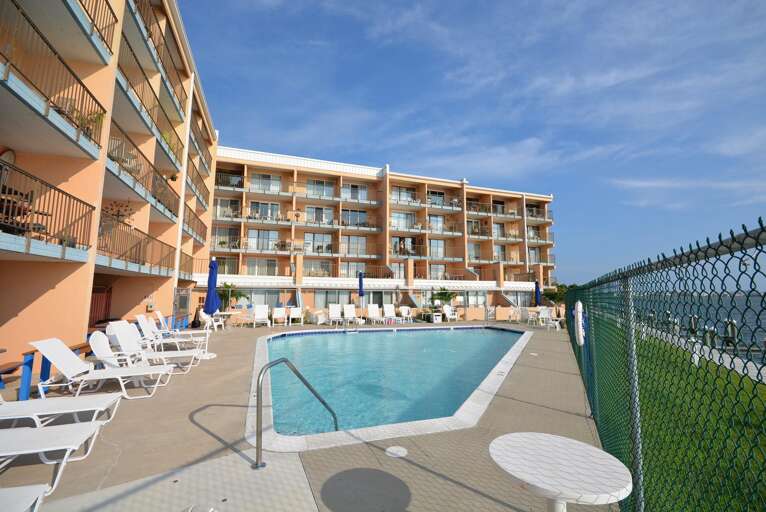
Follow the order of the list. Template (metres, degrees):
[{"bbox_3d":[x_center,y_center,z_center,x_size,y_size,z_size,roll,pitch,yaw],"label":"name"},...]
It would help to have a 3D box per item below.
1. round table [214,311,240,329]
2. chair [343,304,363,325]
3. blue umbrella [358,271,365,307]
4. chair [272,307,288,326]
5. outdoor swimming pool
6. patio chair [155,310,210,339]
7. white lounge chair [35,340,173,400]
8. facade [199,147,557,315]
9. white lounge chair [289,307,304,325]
[{"bbox_3d":[-7.409,3.077,15.040,1.120,0.730,1.120,0,-7,0],"label":"round table"},{"bbox_3d":[-1.760,3.301,18.037,0.650,1.020,1.400,4,-8,-28],"label":"chair"},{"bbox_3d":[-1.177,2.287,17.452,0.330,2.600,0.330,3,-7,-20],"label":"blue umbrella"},{"bbox_3d":[-5.259,3.140,16.544,0.680,0.970,0.750,2,-7,-18],"label":"chair"},{"bbox_3d":[2.189,3.535,10.016,10.900,1.200,9.700,3,-7,-20],"label":"outdoor swimming pool"},{"bbox_3d":[-6.627,2.403,10.589,1.750,1.030,0.620,2,-7,-13],"label":"patio chair"},{"bbox_3d":[-4.535,1.834,5.290,1.830,0.930,0.620,2,-7,-17],"label":"white lounge chair"},{"bbox_3d":[0.703,-1.071,37.585,36.000,14.300,11.500,2,-7,-18],"label":"facade"},{"bbox_3d":[-4.610,3.224,17.239,0.680,0.970,0.800,2,-7,-18],"label":"white lounge chair"}]

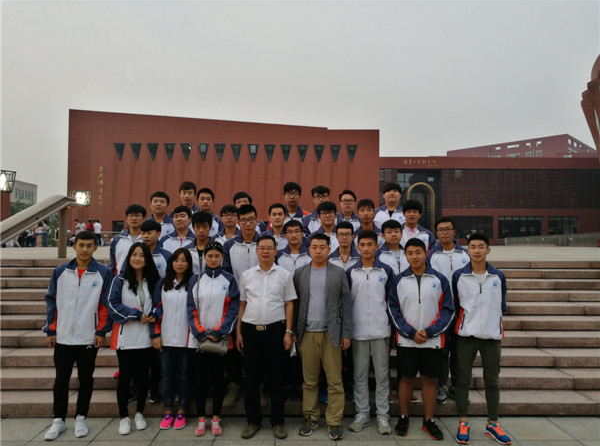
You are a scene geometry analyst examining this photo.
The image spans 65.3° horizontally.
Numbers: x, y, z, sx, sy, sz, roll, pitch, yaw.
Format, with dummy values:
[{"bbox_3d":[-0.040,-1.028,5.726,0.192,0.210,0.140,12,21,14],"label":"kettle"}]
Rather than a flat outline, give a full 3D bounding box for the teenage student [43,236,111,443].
[{"bbox_3d":[-1.969,0.943,4.150,0.580,1.770,0.350,1,-1,-13],"label":"teenage student"}]

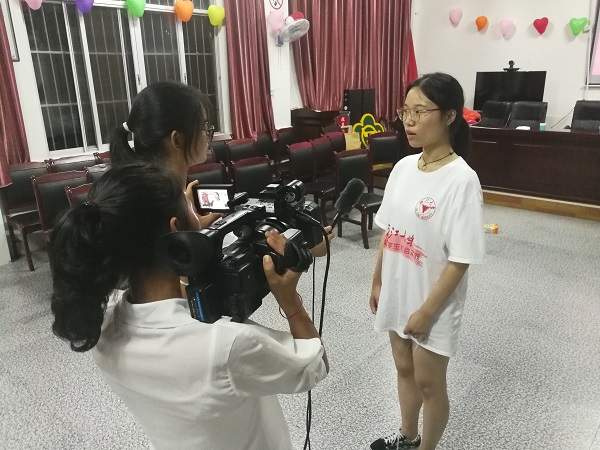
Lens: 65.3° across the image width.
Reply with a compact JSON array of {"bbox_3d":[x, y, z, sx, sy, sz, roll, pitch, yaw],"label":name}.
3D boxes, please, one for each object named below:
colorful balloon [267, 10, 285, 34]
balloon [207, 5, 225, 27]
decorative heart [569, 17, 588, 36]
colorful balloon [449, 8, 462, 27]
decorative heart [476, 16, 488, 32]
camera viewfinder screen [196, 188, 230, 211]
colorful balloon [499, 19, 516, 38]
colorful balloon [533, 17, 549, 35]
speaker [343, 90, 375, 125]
[{"bbox_3d":[-0.305,-2.703,6.216,0.190,0.261,0.287,14,23,38],"label":"colorful balloon"},{"bbox_3d":[-0.970,-2.443,5.460,0.150,0.222,0.228,14,23,38],"label":"balloon"},{"bbox_3d":[4.372,-3.103,7.333,0.248,0.277,0.164,14,23,38],"label":"decorative heart"},{"bbox_3d":[2.830,-3.749,8.469,0.248,0.307,0.164,14,23,38],"label":"colorful balloon"},{"bbox_3d":[3.204,-3.530,8.214,0.214,0.248,0.142,14,23,38],"label":"decorative heart"},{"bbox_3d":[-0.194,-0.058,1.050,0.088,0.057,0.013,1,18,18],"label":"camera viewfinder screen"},{"bbox_3d":[3.547,-3.345,7.976,0.262,0.310,0.173,14,23,38],"label":"colorful balloon"},{"bbox_3d":[3.947,-3.250,7.657,0.230,0.274,0.152,14,23,38],"label":"colorful balloon"},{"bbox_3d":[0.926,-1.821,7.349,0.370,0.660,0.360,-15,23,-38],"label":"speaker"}]

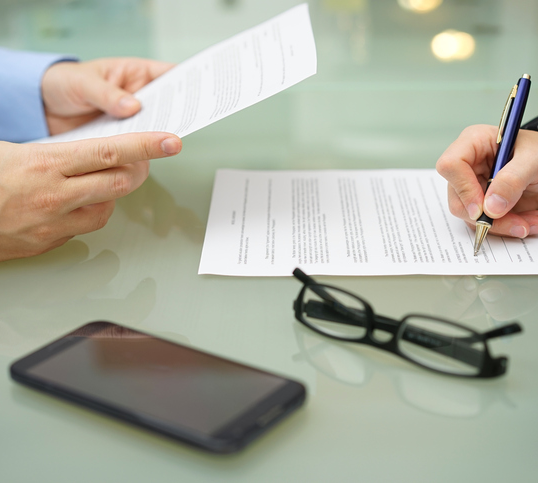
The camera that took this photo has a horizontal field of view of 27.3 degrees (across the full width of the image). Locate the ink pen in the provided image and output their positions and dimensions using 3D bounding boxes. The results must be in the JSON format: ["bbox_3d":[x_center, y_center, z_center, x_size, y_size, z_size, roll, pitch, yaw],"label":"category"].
[{"bbox_3d":[0.155,-0.053,0.741,0.013,0.135,0.011,17,-14,4],"label":"ink pen"}]

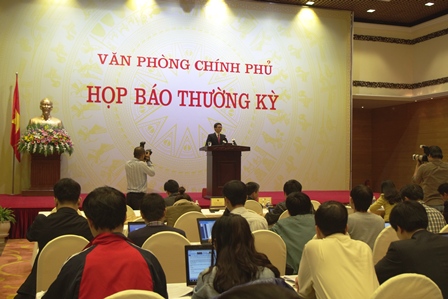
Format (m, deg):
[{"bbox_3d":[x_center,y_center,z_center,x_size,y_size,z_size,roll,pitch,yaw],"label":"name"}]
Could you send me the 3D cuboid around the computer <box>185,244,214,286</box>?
[{"bbox_3d":[-0.014,0.645,2.784,0.335,0.225,0.315,1,-1,-13],"label":"computer"}]

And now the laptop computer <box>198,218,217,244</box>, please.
[{"bbox_3d":[-0.001,0.674,4.173,0.335,0.220,0.355,1,-1,-16],"label":"laptop computer"}]

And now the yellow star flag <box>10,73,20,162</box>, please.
[{"bbox_3d":[-4.826,-0.741,12.100,0.240,2.080,0.200,1,-1,-19],"label":"yellow star flag"}]

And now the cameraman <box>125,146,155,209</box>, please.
[{"bbox_3d":[-1.310,0.779,8.085,0.460,1.630,0.430,0,-1,30],"label":"cameraman"}]

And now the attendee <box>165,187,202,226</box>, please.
[{"bbox_3d":[-0.425,0.972,5.165,0.450,1.200,0.700,1,-1,-17],"label":"attendee"}]

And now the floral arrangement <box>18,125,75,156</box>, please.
[{"bbox_3d":[-4.030,-0.211,11.850,1.200,0.730,0.620,1,-1,-17],"label":"floral arrangement"}]

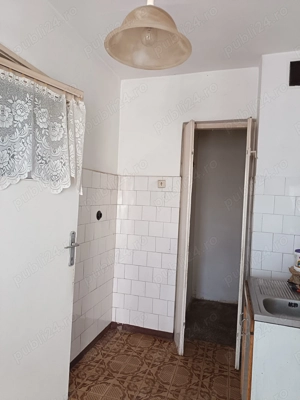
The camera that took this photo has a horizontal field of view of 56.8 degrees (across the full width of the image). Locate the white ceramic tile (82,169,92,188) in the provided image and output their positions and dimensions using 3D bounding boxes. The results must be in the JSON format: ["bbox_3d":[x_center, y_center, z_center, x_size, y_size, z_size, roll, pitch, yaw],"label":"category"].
[{"bbox_3d":[-0.517,-0.181,2.295,0.010,0.150,0.150,2,1,17],"label":"white ceramic tile"}]

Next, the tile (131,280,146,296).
[{"bbox_3d":[-0.116,0.881,2.772,0.150,0.150,0.010,2,0,17],"label":"tile"}]

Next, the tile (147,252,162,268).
[{"bbox_3d":[0.048,0.601,2.763,0.150,0.150,0.010,2,0,16],"label":"tile"}]

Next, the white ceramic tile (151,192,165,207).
[{"bbox_3d":[0.078,-0.011,2.734,0.150,0.150,0.010,2,1,17],"label":"white ceramic tile"}]

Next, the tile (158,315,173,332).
[{"bbox_3d":[0.153,1.200,2.707,0.150,0.150,0.010,2,1,17],"label":"tile"}]

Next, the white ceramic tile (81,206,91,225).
[{"bbox_3d":[-0.518,0.122,2.260,0.010,0.150,0.149,2,0,17],"label":"white ceramic tile"}]

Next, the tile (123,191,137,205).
[{"bbox_3d":[-0.209,-0.023,2.810,0.150,0.150,0.010,2,0,17],"label":"tile"}]

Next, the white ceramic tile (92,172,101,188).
[{"bbox_3d":[-0.466,-0.183,2.413,0.010,0.150,0.150,2,0,17],"label":"white ceramic tile"}]

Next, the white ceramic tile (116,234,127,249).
[{"bbox_3d":[-0.290,0.424,2.830,0.131,0.150,0.010,2,0,17],"label":"white ceramic tile"}]

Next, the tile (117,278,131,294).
[{"bbox_3d":[-0.254,0.878,2.808,0.150,0.150,0.010,2,0,17],"label":"tile"}]

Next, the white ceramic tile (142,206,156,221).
[{"bbox_3d":[-0.006,0.136,2.759,0.150,0.150,0.010,2,1,17],"label":"white ceramic tile"}]

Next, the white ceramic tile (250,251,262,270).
[{"bbox_3d":[0.864,0.487,2.239,0.076,0.150,0.010,2,0,17],"label":"white ceramic tile"}]

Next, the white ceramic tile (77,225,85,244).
[{"bbox_3d":[-0.558,0.272,2.217,0.010,0.150,0.150,2,1,17],"label":"white ceramic tile"}]

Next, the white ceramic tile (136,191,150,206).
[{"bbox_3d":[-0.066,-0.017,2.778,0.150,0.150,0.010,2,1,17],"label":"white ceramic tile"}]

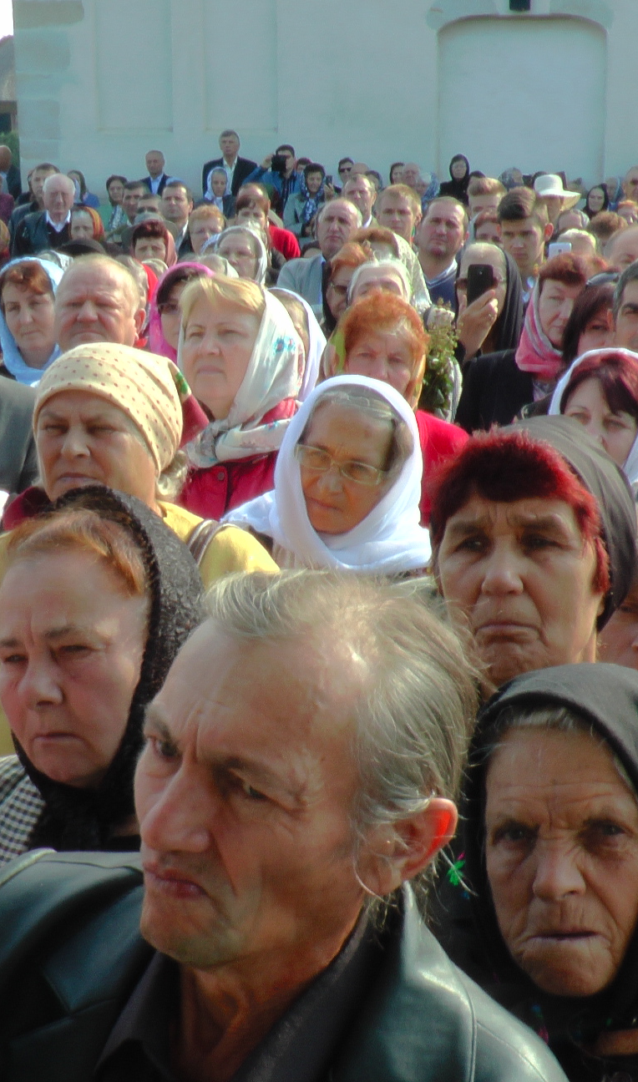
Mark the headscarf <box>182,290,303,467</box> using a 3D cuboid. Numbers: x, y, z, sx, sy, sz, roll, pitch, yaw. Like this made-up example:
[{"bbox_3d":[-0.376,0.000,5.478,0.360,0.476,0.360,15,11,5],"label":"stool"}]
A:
[{"bbox_3d":[-0.131,-0.282,2.608,0.200,0.300,0.235,7,16,23],"label":"headscarf"}]

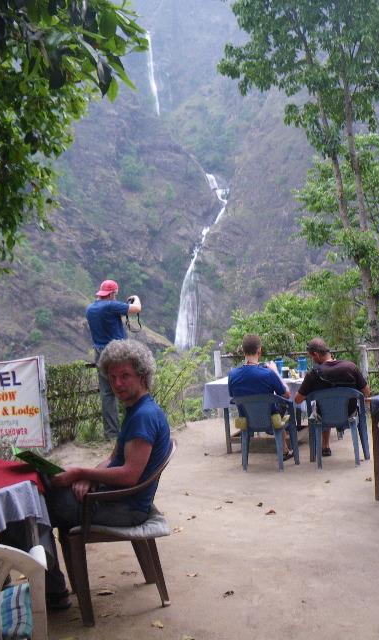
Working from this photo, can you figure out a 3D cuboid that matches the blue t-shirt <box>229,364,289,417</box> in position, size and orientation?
[{"bbox_3d":[0.738,0.765,7.380,0.560,0.550,0.360,-4,-2,14],"label":"blue t-shirt"}]

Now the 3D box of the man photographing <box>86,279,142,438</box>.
[{"bbox_3d":[-0.848,0.452,7.700,0.540,1.760,0.540,-1,-3,-45],"label":"man photographing"}]

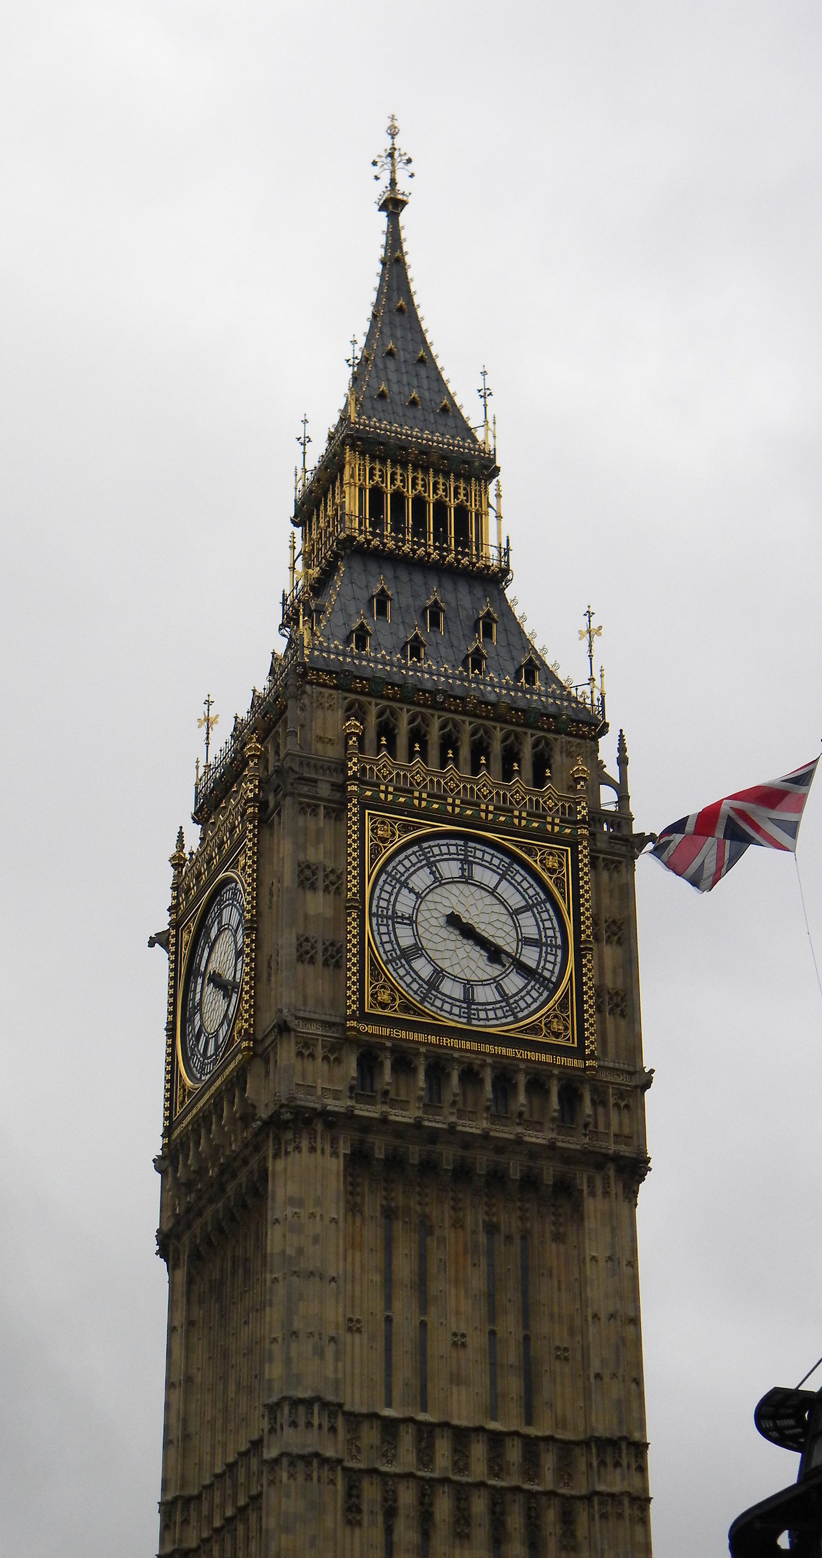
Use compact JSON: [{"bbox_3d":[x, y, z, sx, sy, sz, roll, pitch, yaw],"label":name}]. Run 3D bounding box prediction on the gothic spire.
[{"bbox_3d":[-0.699,-19.794,121.967,5.250,18.420,5.250,11,-31,-19],"label":"gothic spire"}]

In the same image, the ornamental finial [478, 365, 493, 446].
[{"bbox_3d":[2.906,-14.471,117.185,0.620,3.877,0.620,11,-31,-19],"label":"ornamental finial"}]

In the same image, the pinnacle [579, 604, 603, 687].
[{"bbox_3d":[6.548,-4.867,109.972,0.880,3.563,0.880,11,-31,-19],"label":"pinnacle"}]

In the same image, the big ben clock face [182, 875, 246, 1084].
[{"bbox_3d":[-6.771,6.923,103.966,0.400,7.200,7.200,11,-31,-19],"label":"big ben clock face"}]

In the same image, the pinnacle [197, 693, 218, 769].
[{"bbox_3d":[-7.733,-1.797,115.302,0.850,3.488,0.850,11,-31,-19],"label":"pinnacle"}]

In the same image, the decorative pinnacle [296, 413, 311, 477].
[{"bbox_3d":[-4.226,-13.036,119.902,0.620,3.615,0.620,11,-31,-19],"label":"decorative pinnacle"}]

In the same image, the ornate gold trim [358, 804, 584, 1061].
[{"bbox_3d":[2.011,5.152,100.522,8.025,8.363,0.500,11,-31,-19],"label":"ornate gold trim"}]

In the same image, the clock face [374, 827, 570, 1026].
[{"bbox_3d":[1.968,5.024,100.715,7.200,7.200,0.400,11,-31,-19],"label":"clock face"}]

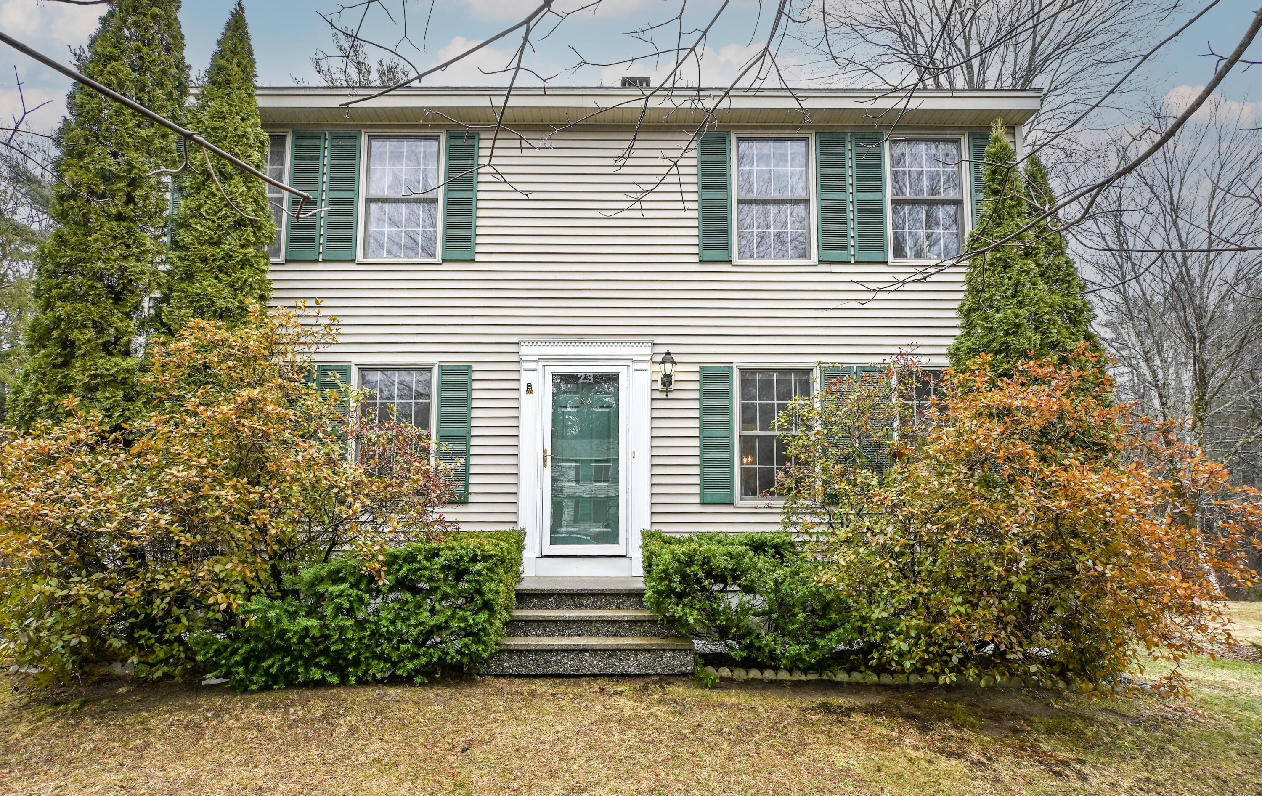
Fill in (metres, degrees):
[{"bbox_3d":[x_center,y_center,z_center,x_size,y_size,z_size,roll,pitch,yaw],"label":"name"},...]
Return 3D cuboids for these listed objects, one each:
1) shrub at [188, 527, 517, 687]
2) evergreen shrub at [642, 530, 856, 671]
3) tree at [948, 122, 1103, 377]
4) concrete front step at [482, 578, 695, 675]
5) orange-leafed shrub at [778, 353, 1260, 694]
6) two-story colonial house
[{"bbox_3d":[-2.367,1.836,5.714,2.590,1.130,1.250,0,-5,0],"label":"shrub"},{"bbox_3d":[1.076,1.836,5.913,1.960,1.080,1.100,0,-5,0],"label":"evergreen shrub"},{"bbox_3d":[3.909,-0.195,6.272,1.600,5.240,1.300,0,-5,0],"label":"tree"},{"bbox_3d":[-0.448,2.126,6.037,1.955,0.604,1.180,0,-5,0],"label":"concrete front step"},{"bbox_3d":[3.384,0.984,5.782,4.050,2.840,1.850,0,-5,0],"label":"orange-leafed shrub"},{"bbox_3d":[-0.504,-0.984,10.733,9.770,7.660,8.400,0,-5,0],"label":"two-story colonial house"}]

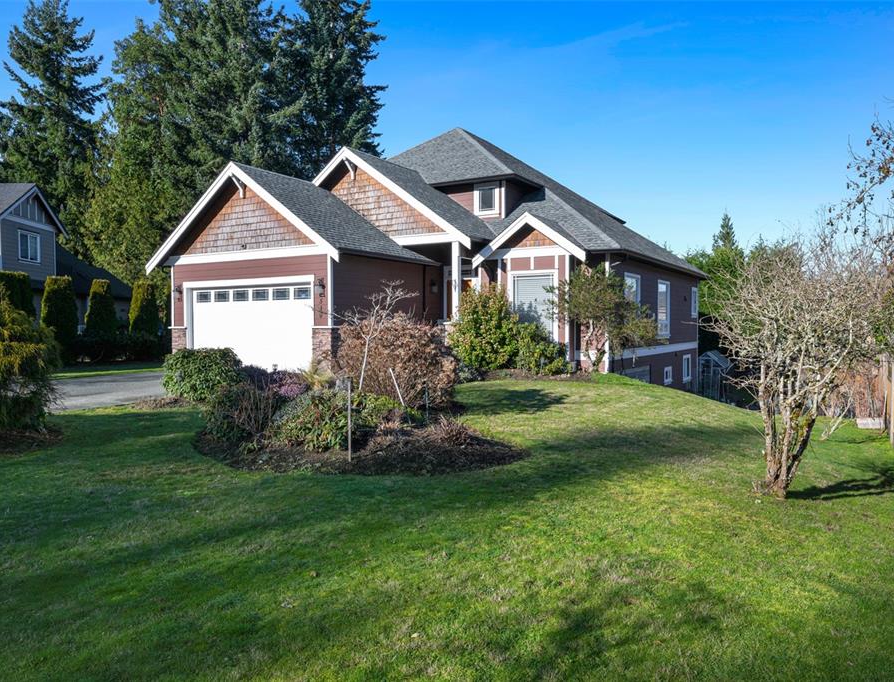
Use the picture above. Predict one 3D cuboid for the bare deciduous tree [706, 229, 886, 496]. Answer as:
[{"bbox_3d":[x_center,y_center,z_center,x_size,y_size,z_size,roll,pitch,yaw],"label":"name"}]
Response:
[{"bbox_3d":[3.320,0.197,6.506,1.650,2.530,1.650,0,1,0],"label":"bare deciduous tree"}]

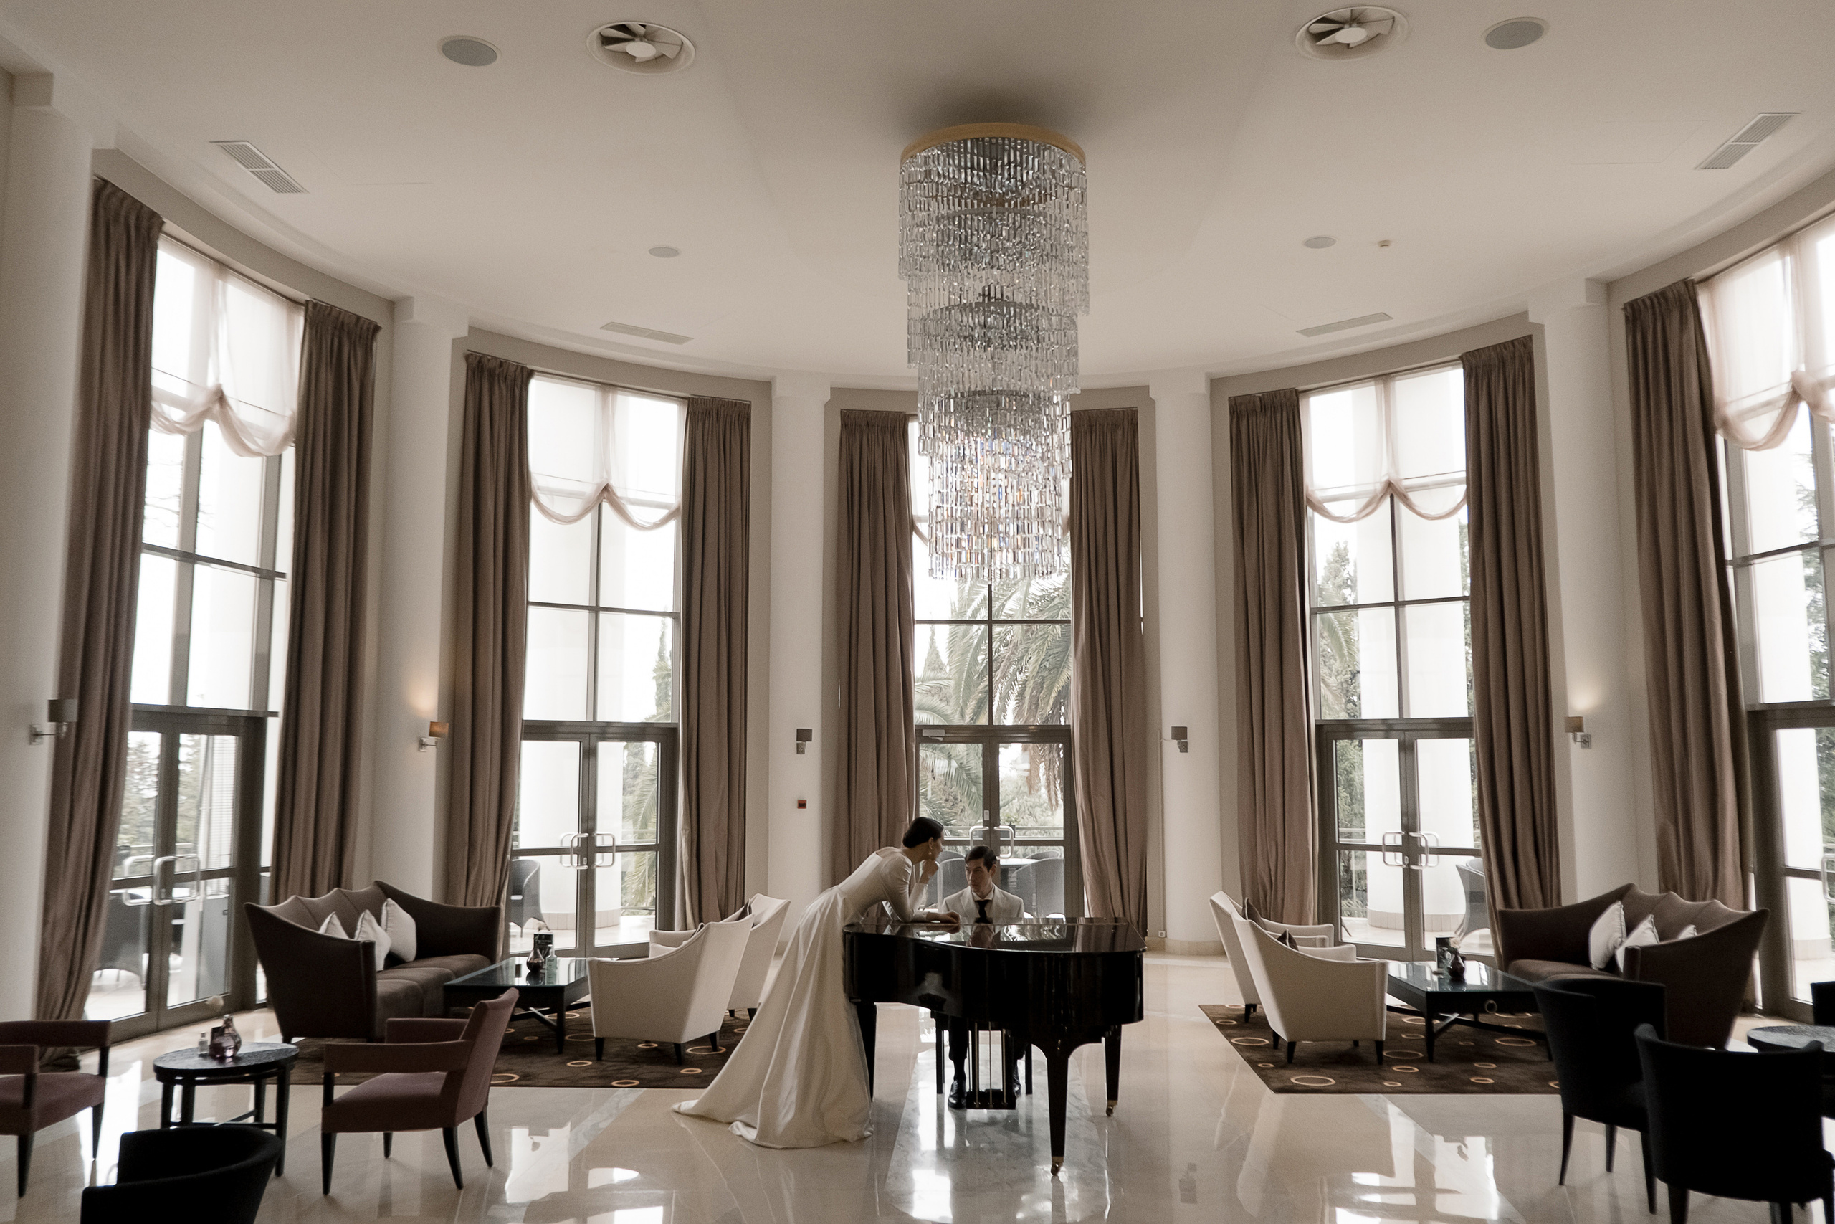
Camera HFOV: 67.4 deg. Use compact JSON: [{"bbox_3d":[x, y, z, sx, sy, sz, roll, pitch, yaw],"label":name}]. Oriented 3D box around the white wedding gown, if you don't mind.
[{"bbox_3d":[-0.595,1.910,7.048,1.250,1.380,0.820,1,-7,-10],"label":"white wedding gown"}]

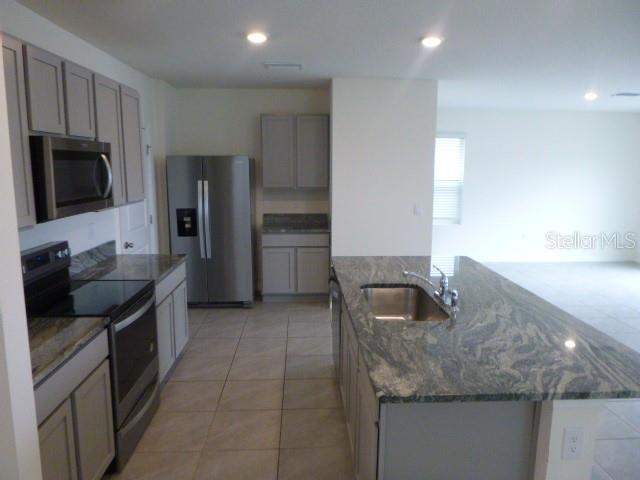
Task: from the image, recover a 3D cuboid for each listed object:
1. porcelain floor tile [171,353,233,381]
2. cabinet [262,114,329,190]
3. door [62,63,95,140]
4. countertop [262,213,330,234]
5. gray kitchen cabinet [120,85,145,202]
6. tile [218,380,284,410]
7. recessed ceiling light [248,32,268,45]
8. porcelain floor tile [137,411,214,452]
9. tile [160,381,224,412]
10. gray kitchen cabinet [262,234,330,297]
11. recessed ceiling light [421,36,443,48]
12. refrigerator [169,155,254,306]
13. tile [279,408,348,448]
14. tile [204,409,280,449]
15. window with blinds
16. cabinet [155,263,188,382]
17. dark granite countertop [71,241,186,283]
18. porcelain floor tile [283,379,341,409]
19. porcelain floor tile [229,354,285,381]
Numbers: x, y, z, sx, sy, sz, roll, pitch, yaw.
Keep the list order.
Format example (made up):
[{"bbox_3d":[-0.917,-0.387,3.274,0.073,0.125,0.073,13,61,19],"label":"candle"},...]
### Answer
[{"bbox_3d":[-0.977,1.070,3.837,0.453,0.010,0.453,0,9,-3],"label":"porcelain floor tile"},{"bbox_3d":[-0.298,-1.091,5.802,0.810,0.890,0.335,0,9,-2],"label":"cabinet"},{"bbox_3d":[-1.448,-0.827,2.793,0.020,0.400,0.350,0,9,-2],"label":"door"},{"bbox_3d":[-0.294,-0.203,5.781,0.816,0.165,0.640,0,9,-3],"label":"countertop"},{"bbox_3d":[-1.624,-0.736,3.649,0.310,0.876,0.419,0,10,-2],"label":"gray kitchen cabinet"},{"bbox_3d":[-0.500,1.140,3.407,0.453,0.010,0.453,0,9,-3],"label":"tile"},{"bbox_3d":[-0.464,-1.497,3.425,0.170,0.025,0.170,0,9,-2],"label":"recessed ceiling light"},{"bbox_3d":[-0.936,1.211,2.936,0.453,0.010,0.453,0,9,-3],"label":"porcelain floor tile"},{"bbox_3d":[-0.959,1.162,3.438,0.452,0.010,0.452,0,9,-2],"label":"tile"},{"bbox_3d":[-0.296,0.298,5.874,0.809,0.855,0.610,0,9,-3],"label":"gray kitchen cabinet"},{"bbox_3d":[0.849,-1.495,3.511,0.160,0.020,0.160,0,9,-3],"label":"recessed ceiling light"},{"bbox_3d":[-1.263,-0.113,5.622,0.906,1.755,0.815,0,9,-3],"label":"refrigerator"},{"bbox_3d":[-0.026,1.235,3.025,0.452,0.010,0.452,0,9,-2],"label":"tile"},{"bbox_3d":[-0.483,1.236,3.006,0.452,0.010,0.452,0,9,-2],"label":"tile"},{"bbox_3d":[2.013,-1.026,7.908,0.890,1.530,0.080,0,9,-2],"label":"window with blinds"},{"bbox_3d":[-1.446,0.651,3.555,0.628,0.860,0.915,0,9,-3],"label":"cabinet"},{"bbox_3d":[-1.433,0.151,3.485,0.650,0.150,0.930,0,9,-3],"label":"dark granite countertop"},{"bbox_3d":[-0.044,1.140,3.427,0.453,0.010,0.453,0,9,-3],"label":"porcelain floor tile"},{"bbox_3d":[-0.520,1.070,3.858,0.453,0.010,0.453,0,9,-3],"label":"porcelain floor tile"}]

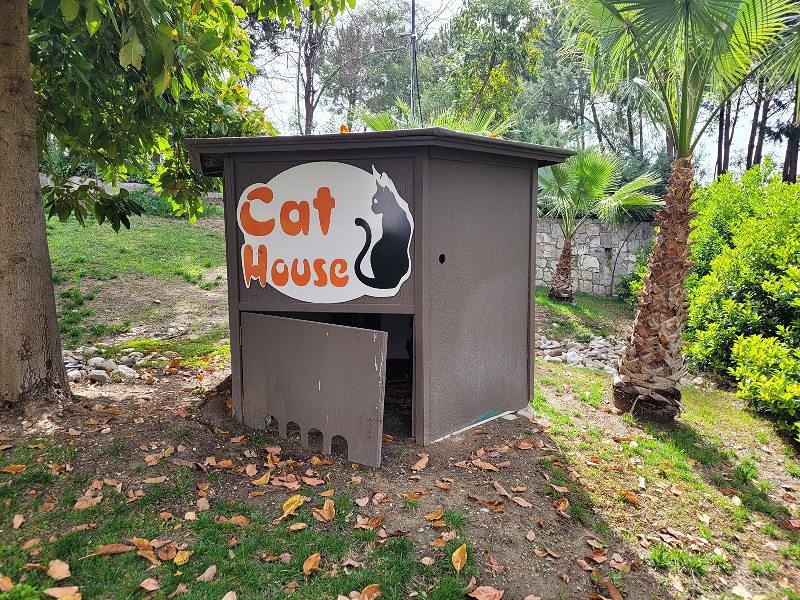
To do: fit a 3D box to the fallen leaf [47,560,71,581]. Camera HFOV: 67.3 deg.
[{"bbox_3d":[-1.454,1.152,2.558,0.100,0.030,0.115,0,17,0],"label":"fallen leaf"}]

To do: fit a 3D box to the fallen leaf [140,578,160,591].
[{"bbox_3d":[-1.036,1.181,2.494,0.085,0.020,0.080,0,10,0],"label":"fallen leaf"}]

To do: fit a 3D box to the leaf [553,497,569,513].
[{"bbox_3d":[0.878,1.119,3.288,0.078,0.045,0.080,0,6,0],"label":"leaf"}]

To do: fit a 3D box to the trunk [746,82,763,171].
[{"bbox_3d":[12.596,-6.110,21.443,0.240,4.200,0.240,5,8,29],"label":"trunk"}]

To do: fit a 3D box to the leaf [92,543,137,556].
[{"bbox_3d":[-1.360,1.184,2.851,0.195,0.030,0.065,-2,6,-13],"label":"leaf"}]

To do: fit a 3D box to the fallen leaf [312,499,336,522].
[{"bbox_3d":[-0.402,1.120,3.197,0.120,0.075,0.110,0,6,0],"label":"fallen leaf"}]

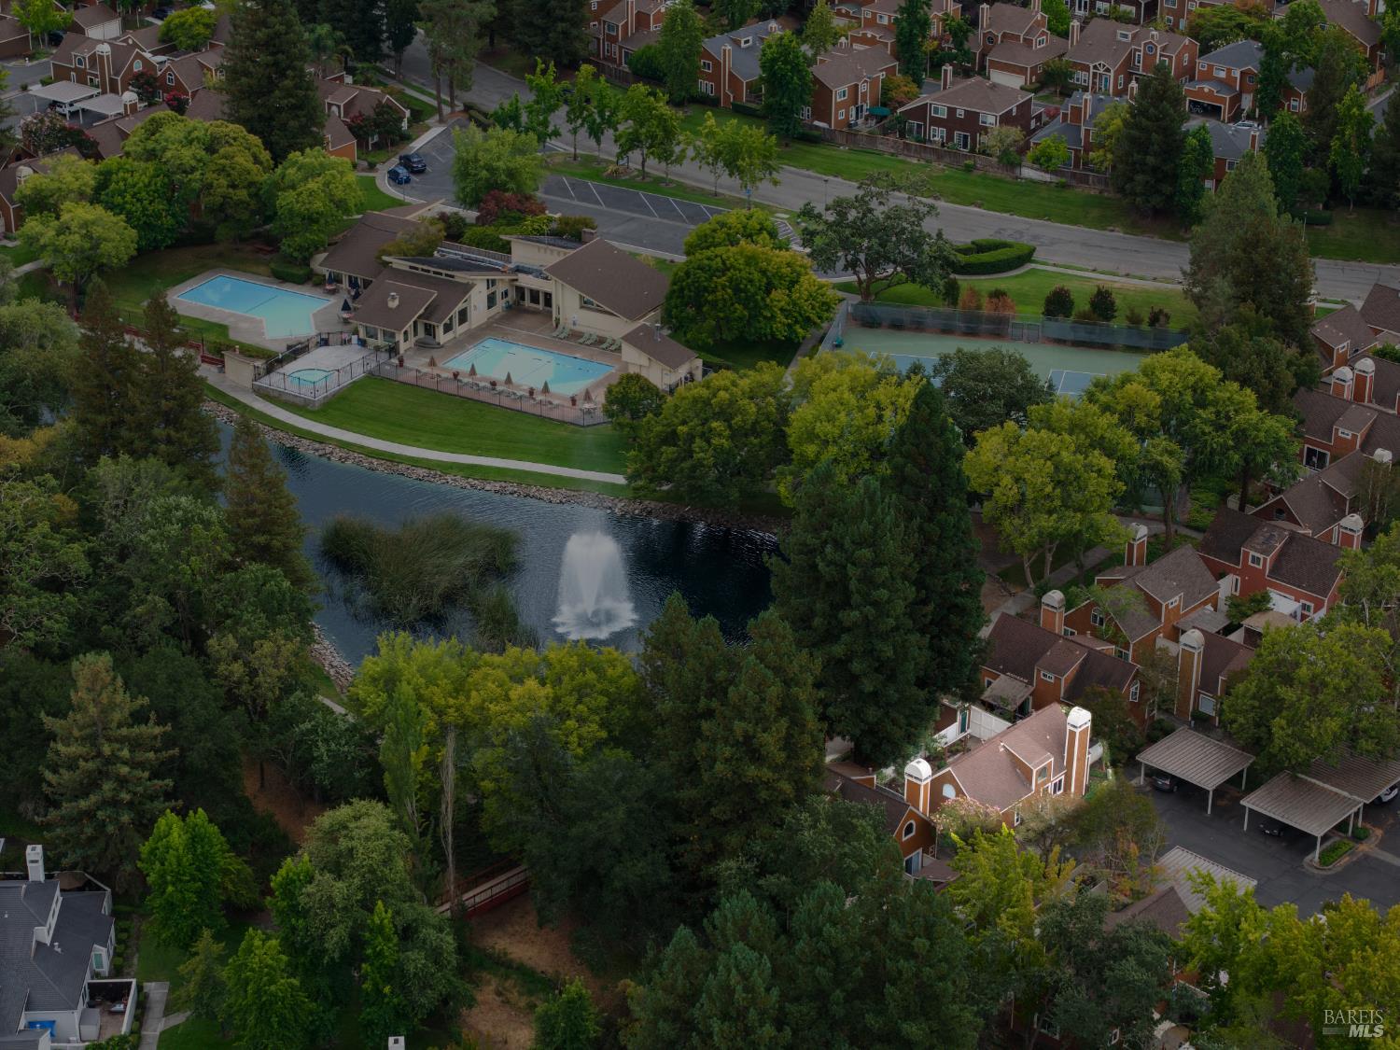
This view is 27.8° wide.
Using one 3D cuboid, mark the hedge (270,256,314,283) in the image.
[{"bbox_3d":[-44.223,-27.480,307.331,3.800,1.300,2.600,14,29,25],"label":"hedge"}]

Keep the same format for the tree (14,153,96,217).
[{"bbox_3d":[-72.482,-37.330,318.011,9.200,9.200,9.000,0,26,0],"label":"tree"}]

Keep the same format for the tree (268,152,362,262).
[{"bbox_3d":[-42.070,-35.100,311.640,9.800,11.800,9.800,0,26,0],"label":"tree"}]

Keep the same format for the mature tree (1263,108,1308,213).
[{"bbox_3d":[67.244,-41.428,324.389,4.800,13.000,4.800,0,26,0],"label":"mature tree"}]

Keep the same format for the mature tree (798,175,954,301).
[{"bbox_3d":[18.234,-29.365,296.257,15.800,13.300,14.500,2,26,3],"label":"mature tree"}]

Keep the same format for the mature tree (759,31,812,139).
[{"bbox_3d":[10.505,-53.199,345.923,6.300,14.400,6.300,0,26,0],"label":"mature tree"}]

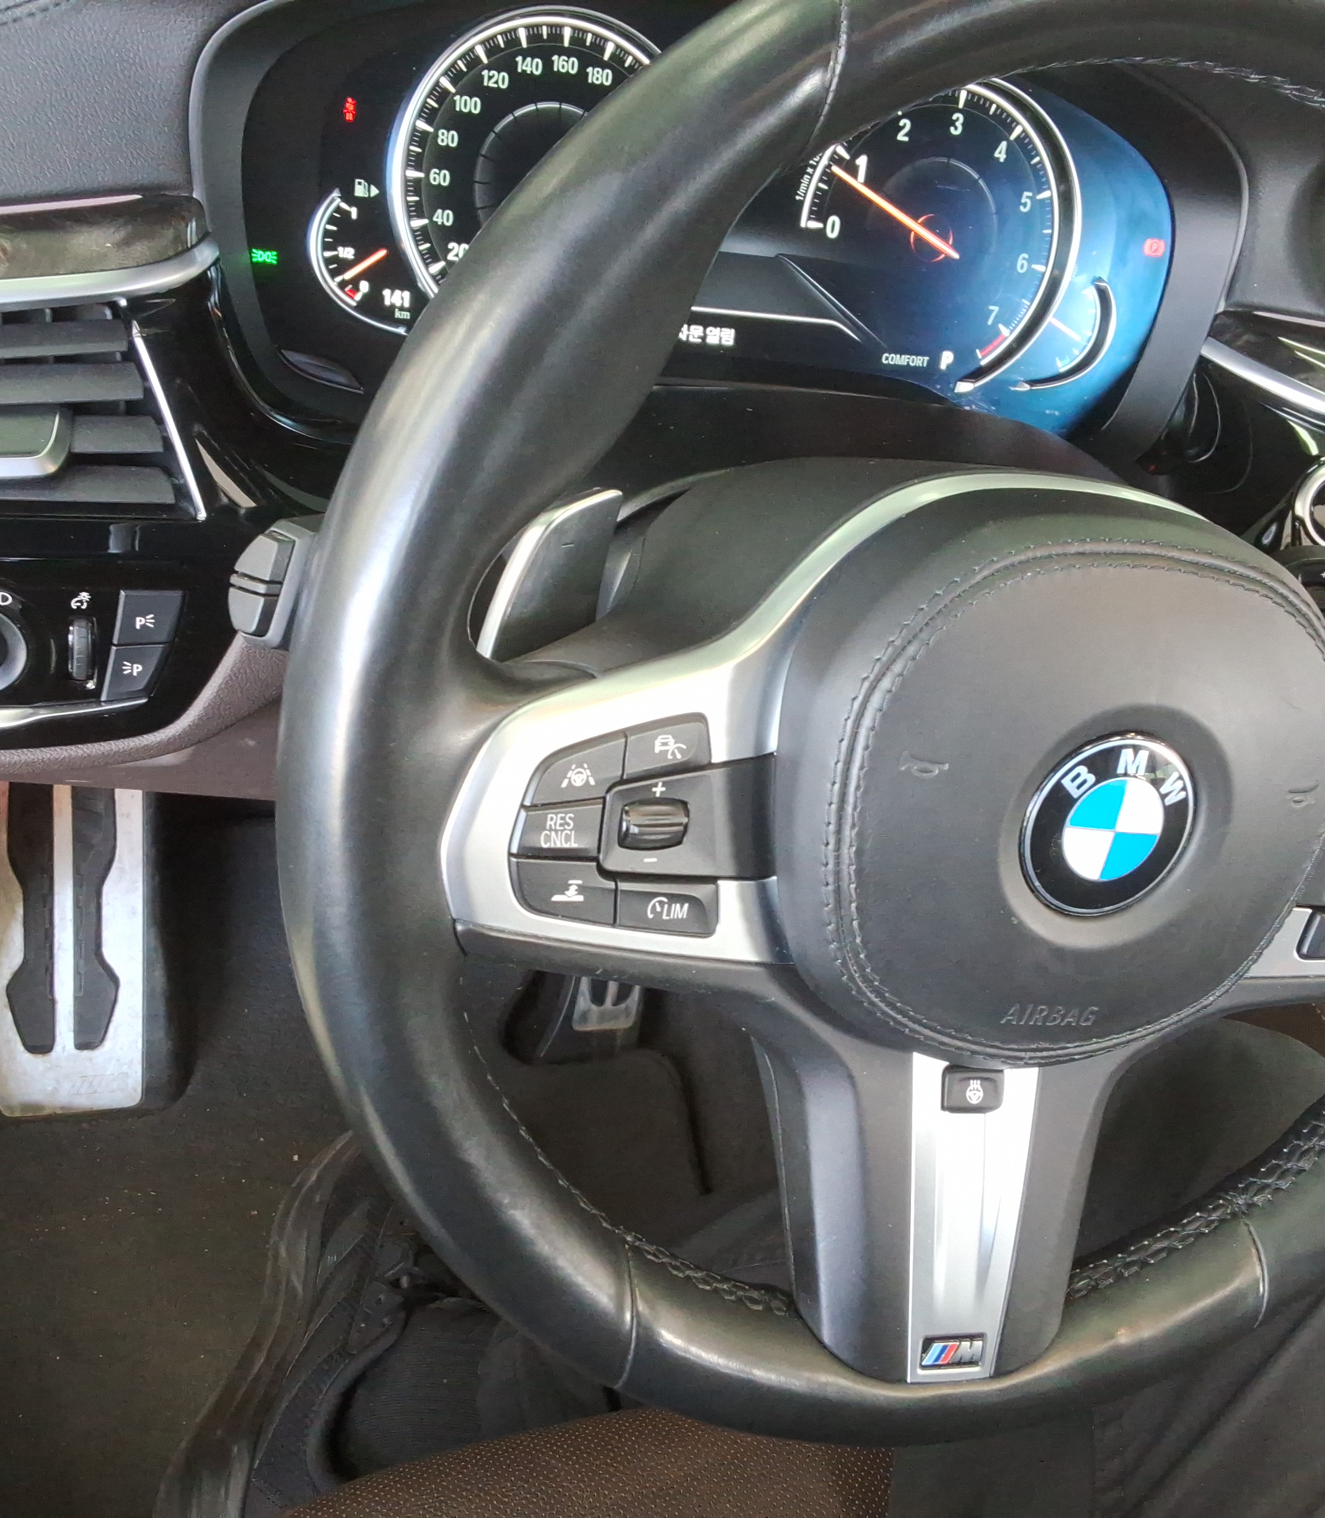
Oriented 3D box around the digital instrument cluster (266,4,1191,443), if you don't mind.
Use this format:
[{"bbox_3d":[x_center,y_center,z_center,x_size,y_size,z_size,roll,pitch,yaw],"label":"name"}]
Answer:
[{"bbox_3d":[0.027,-0.187,0.569,0.340,0.128,0.030,0,21,-20],"label":"digital instrument cluster"}]

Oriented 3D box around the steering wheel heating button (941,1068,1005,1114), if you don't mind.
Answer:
[{"bbox_3d":[0.078,0.084,0.412,0.018,0.012,0.005,5,5,-21],"label":"steering wheel heating button"}]

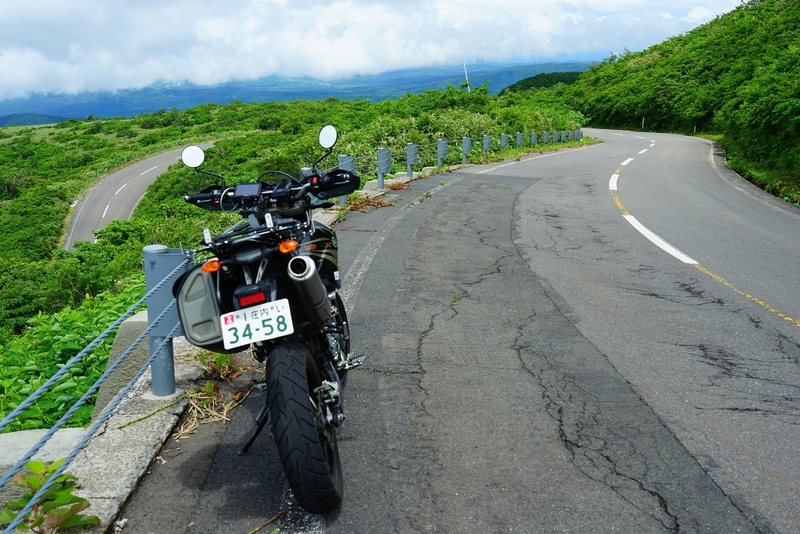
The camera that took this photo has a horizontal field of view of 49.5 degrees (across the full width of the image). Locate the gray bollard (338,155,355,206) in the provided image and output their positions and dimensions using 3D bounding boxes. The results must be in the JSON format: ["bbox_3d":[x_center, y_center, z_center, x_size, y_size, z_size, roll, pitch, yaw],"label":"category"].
[{"bbox_3d":[-0.808,-1.303,13.150,0.225,0.765,0.118,2,12,8],"label":"gray bollard"}]

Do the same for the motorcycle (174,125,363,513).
[{"bbox_3d":[-0.484,0.115,3.779,0.821,1.413,2.080,-13,11,1],"label":"motorcycle"}]

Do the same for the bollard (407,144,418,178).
[{"bbox_3d":[0.280,-2.346,19.100,0.225,0.765,0.118,3,12,13],"label":"bollard"}]

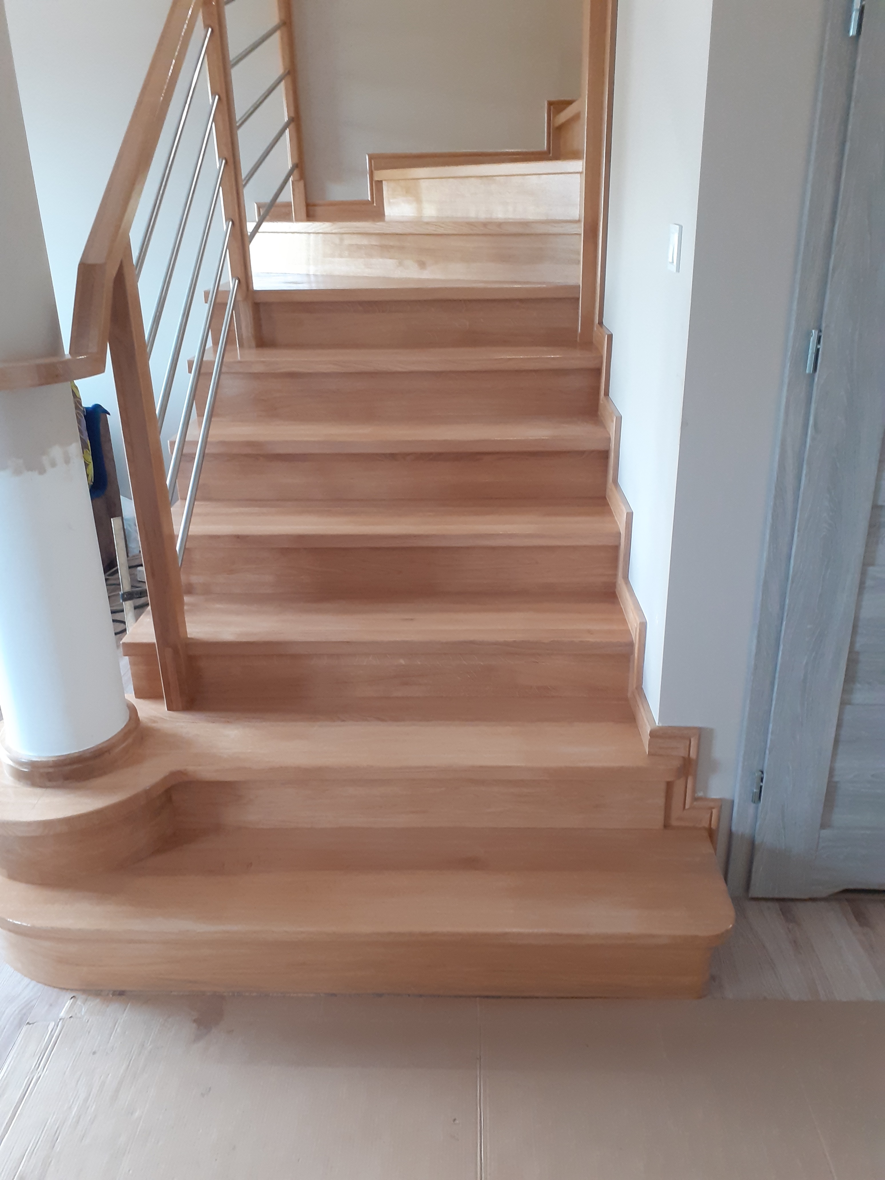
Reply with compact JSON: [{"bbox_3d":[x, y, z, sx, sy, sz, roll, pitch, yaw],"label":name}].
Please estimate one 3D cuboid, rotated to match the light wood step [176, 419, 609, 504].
[{"bbox_3d":[-0.144,-0.383,2.682,1.208,0.177,0.285,0,23,2],"label":"light wood step"}]

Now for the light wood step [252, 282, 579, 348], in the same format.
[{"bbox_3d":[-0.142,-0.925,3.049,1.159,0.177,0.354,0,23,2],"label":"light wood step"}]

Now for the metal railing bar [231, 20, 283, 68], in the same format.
[{"bbox_3d":[-0.614,-1.828,3.079,0.018,0.018,1.080,0,38,2],"label":"metal railing bar"}]

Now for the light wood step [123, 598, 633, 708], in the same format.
[{"bbox_3d":[-0.152,0.145,2.346,1.208,0.177,0.285,0,23,2],"label":"light wood step"}]

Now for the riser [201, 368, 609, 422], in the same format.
[{"bbox_3d":[-0.140,-0.590,2.759,1.203,0.142,0.022,0,23,2],"label":"riser"}]

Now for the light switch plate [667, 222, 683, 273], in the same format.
[{"bbox_3d":[0.452,-0.664,1.786,0.012,0.082,0.082,0,23,2],"label":"light switch plate"}]

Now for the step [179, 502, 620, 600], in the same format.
[{"bbox_3d":[-0.148,-0.119,2.514,1.208,0.177,0.285,0,23,2],"label":"step"}]

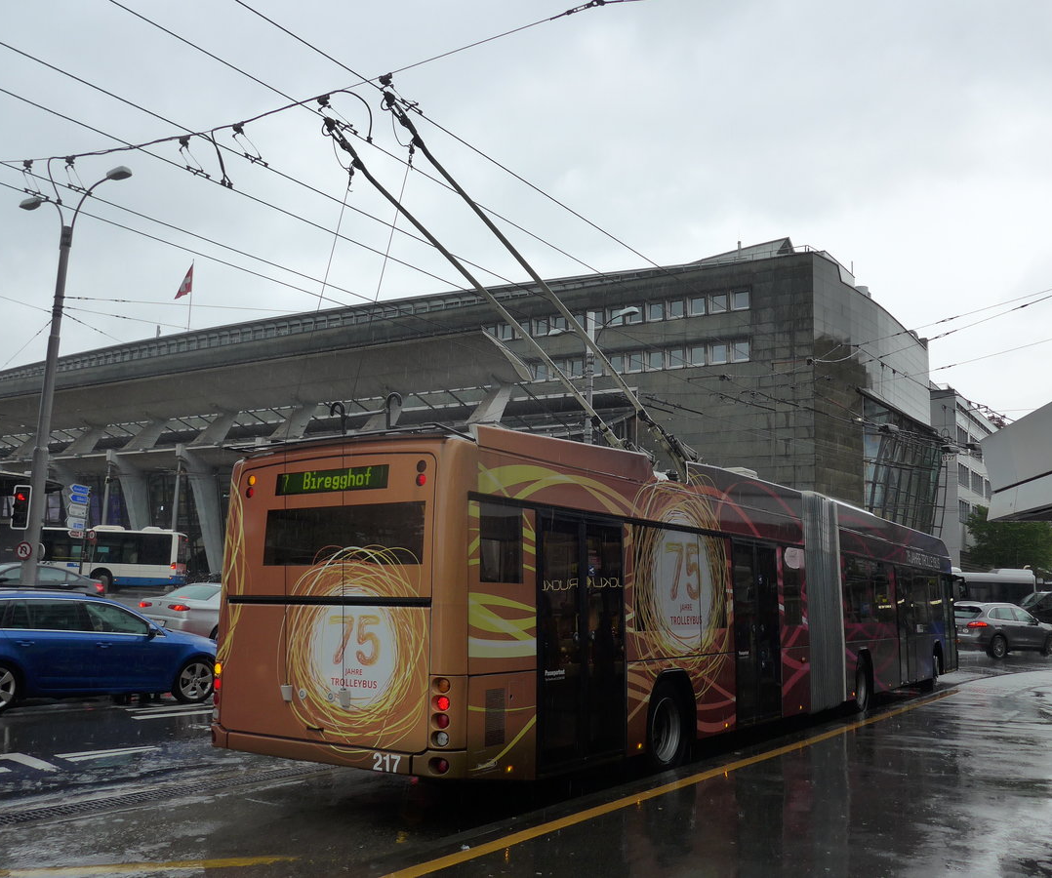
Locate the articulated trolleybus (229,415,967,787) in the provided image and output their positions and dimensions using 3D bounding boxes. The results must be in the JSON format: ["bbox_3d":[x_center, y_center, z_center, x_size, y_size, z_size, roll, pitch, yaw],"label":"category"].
[{"bbox_3d":[3.482,2.566,14.695,2.680,3.120,18.075,-5,-11,33],"label":"articulated trolleybus"}]

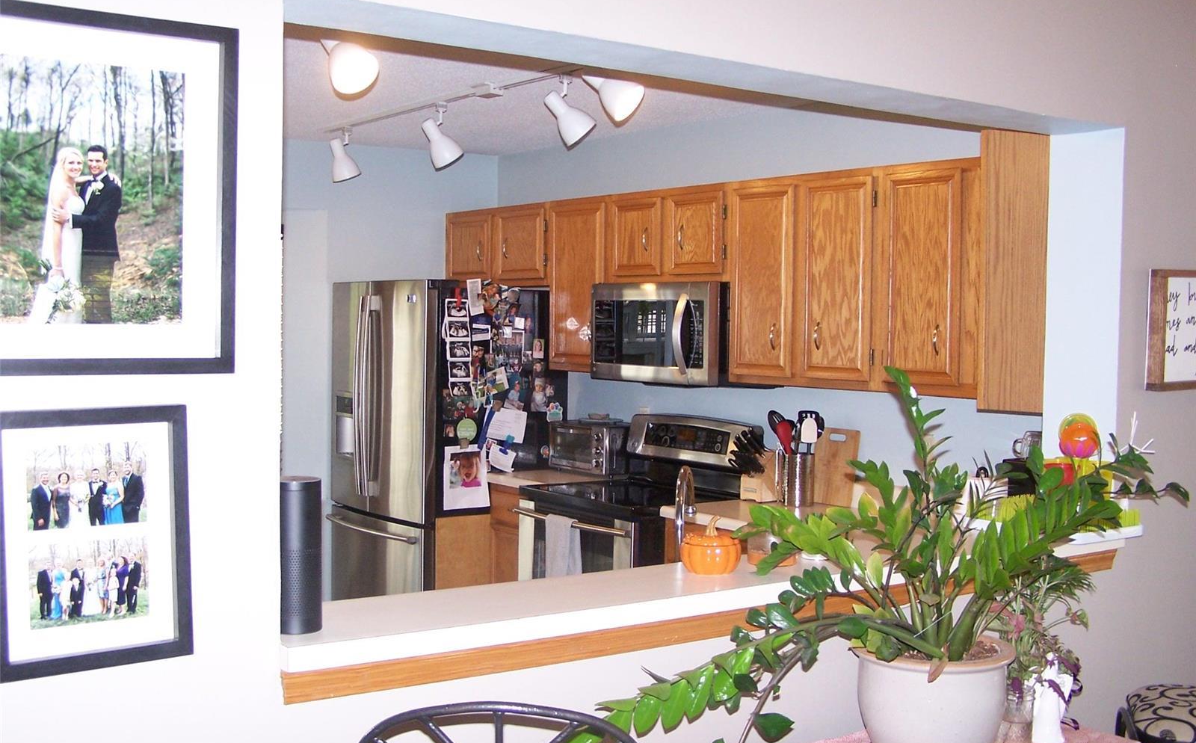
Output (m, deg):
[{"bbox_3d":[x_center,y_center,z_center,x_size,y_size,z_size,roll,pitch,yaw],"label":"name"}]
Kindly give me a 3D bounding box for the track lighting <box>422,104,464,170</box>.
[{"bbox_3d":[-0.603,-0.909,5.100,0.185,0.255,0.130,0,2,-26],"label":"track lighting"}]

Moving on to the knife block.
[{"bbox_3d":[0.660,0.407,5.213,0.160,0.205,0.110,-1,3,-37],"label":"knife block"}]

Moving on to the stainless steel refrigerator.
[{"bbox_3d":[-0.726,0.471,6.300,0.850,1.785,0.910,-1,3,-37],"label":"stainless steel refrigerator"}]

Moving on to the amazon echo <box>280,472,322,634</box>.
[{"bbox_3d":[-0.479,0.290,2.076,0.084,0.235,0.084,0,2,-11],"label":"amazon echo"}]

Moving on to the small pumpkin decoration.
[{"bbox_3d":[0.230,0.347,2.652,0.120,0.110,0.120,1,2,0],"label":"small pumpkin decoration"}]

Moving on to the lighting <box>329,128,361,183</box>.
[{"bbox_3d":[-1.117,-0.949,5.800,0.170,0.240,0.130,-1,3,-37],"label":"lighting"}]

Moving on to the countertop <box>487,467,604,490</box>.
[{"bbox_3d":[-0.184,0.495,5.899,0.660,0.045,0.400,-1,3,-37],"label":"countertop"}]

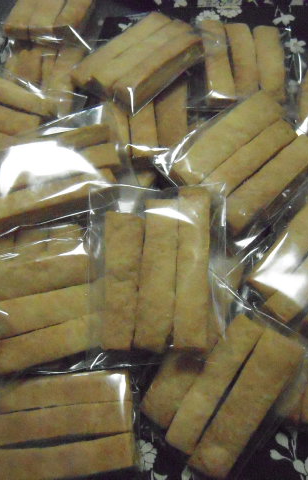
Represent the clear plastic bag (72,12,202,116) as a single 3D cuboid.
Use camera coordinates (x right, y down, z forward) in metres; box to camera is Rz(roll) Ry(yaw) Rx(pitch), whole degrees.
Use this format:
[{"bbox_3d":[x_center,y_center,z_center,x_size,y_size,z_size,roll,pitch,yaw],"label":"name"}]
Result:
[{"bbox_3d":[-0.016,-0.178,0.514,0.112,0.028,0.079,-40,69,-19],"label":"clear plastic bag"}]

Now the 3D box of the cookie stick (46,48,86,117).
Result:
[{"bbox_3d":[-0.093,-0.169,0.550,0.024,0.018,0.106,2,62,1],"label":"cookie stick"}]

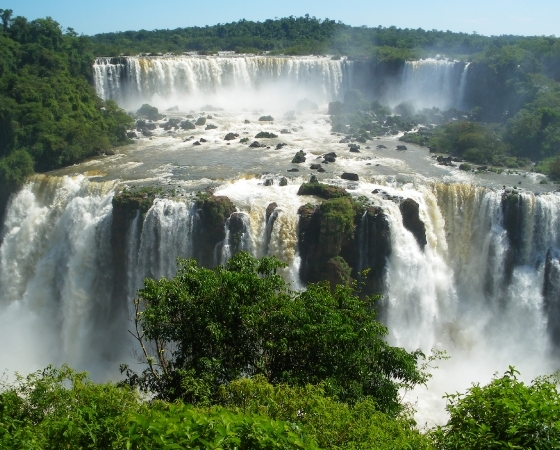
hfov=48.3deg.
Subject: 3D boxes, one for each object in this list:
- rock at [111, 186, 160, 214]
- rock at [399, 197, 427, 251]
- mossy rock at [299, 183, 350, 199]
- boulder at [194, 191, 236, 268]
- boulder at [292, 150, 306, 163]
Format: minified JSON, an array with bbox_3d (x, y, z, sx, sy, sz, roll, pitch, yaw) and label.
[{"bbox_3d":[-33.680,-5.750,146.460,9.800,5.500,6.000,0,16,0],"label":"rock"},{"bbox_3d":[30.680,-0.350,144.500,5.600,11.000,5.000,0,16,0],"label":"rock"},{"bbox_3d":[10.250,-8.320,150.480,11.800,2.900,5.500,0,16,0],"label":"mossy rock"},{"bbox_3d":[-15.470,1.080,149.640,9.000,17.000,7.500,0,16,0],"label":"boulder"},{"bbox_3d":[5.960,-20.950,190.810,4.200,3.200,3.800,1,17,2],"label":"boulder"}]

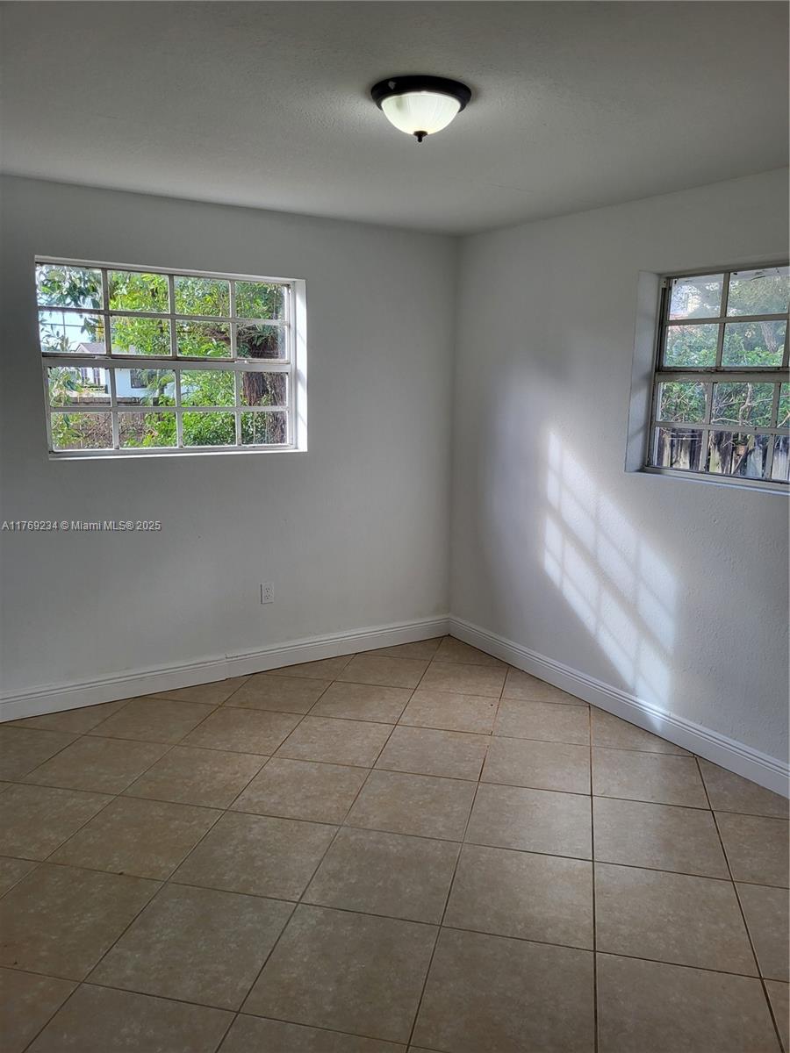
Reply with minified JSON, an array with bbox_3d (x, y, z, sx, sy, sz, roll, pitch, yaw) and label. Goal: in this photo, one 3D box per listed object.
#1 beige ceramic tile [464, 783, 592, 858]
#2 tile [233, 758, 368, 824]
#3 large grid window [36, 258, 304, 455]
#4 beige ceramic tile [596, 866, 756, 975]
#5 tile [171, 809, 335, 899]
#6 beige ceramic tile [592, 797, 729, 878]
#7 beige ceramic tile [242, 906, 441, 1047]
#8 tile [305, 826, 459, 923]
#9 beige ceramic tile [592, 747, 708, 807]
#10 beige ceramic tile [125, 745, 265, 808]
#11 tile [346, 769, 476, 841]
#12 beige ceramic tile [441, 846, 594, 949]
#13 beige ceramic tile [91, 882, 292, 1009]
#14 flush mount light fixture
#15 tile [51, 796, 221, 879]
[{"bbox_3d":[0.508,1.098,2.966,0.446,0.010,0.446,3,10,13],"label":"beige ceramic tile"},{"bbox_3d":[-0.368,1.054,3.165,0.446,0.010,0.446,3,10,13],"label":"tile"},{"bbox_3d":[-1.094,-0.829,4.043,1.335,0.915,0.130,-6,12,-32],"label":"large grid window"},{"bbox_3d":[0.855,1.214,2.466,0.449,0.012,0.449,3,11,13],"label":"beige ceramic tile"},{"bbox_3d":[-0.470,1.131,2.733,0.446,0.010,0.446,3,10,13],"label":"tile"},{"bbox_3d":[0.947,1.120,2.866,0.446,0.010,0.446,3,10,13],"label":"beige ceramic tile"},{"bbox_3d":[-0.135,1.247,2.232,0.449,0.012,0.449,3,11,13],"label":"beige ceramic tile"},{"bbox_3d":[-0.031,1.169,2.668,0.449,0.012,0.449,3,11,13],"label":"tile"},{"bbox_3d":[1.062,1.057,3.338,0.449,0.012,0.449,3,11,13],"label":"beige ceramic tile"},{"bbox_3d":[-0.807,1.032,3.265,0.446,0.010,0.446,3,10,13],"label":"beige ceramic tile"},{"bbox_3d":[0.070,1.076,3.066,0.446,0.010,0.446,3,10,13],"label":"tile"},{"bbox_3d":[0.412,1.191,2.567,0.449,0.012,0.449,3,11,13],"label":"beige ceramic tile"},{"bbox_3d":[-0.578,1.225,2.333,0.449,0.012,0.449,3,11,13],"label":"beige ceramic tile"},{"bbox_3d":[0.079,-1.235,2.396,0.301,0.134,0.301,1,10,0],"label":"flush mount light fixture"},{"bbox_3d":[-0.917,1.124,2.870,0.449,0.012,0.449,3,11,13],"label":"tile"}]

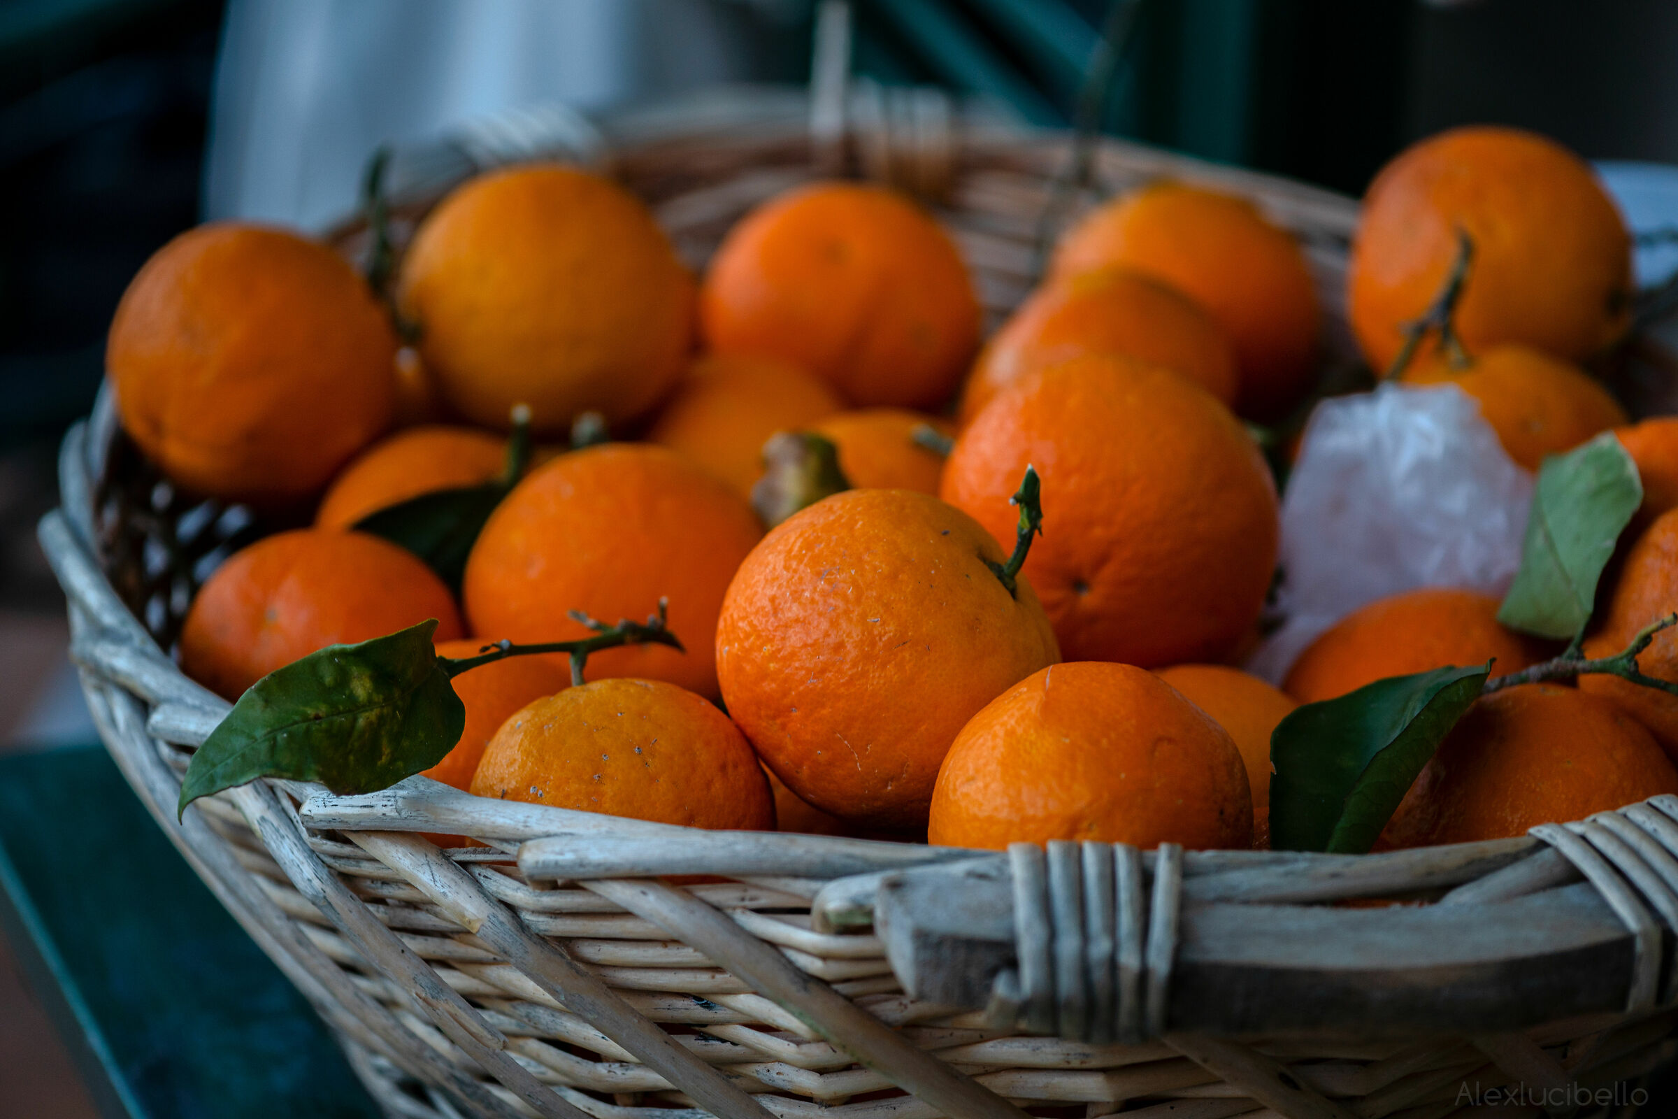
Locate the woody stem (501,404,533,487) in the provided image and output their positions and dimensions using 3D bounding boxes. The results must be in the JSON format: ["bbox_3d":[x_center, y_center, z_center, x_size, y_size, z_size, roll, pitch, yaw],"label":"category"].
[{"bbox_3d":[-0.077,-0.027,1.005,0.007,0.020,0.007,0,25,0],"label":"woody stem"}]

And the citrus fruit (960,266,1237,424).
[{"bbox_3d":[0.065,-0.041,1.040,0.068,0.064,0.068,0,22,0],"label":"citrus fruit"}]

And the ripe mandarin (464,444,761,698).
[{"bbox_3d":[-0.052,0.006,0.975,0.070,0.066,0.070,0,22,0],"label":"ripe mandarin"}]

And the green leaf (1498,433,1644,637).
[{"bbox_3d":[0.159,-0.005,0.915,0.031,0.046,0.016,-6,7,16],"label":"green leaf"}]

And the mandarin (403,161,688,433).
[{"bbox_3d":[-0.075,-0.066,1.070,0.075,0.069,0.074,0,25,0],"label":"mandarin"}]

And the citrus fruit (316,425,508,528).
[{"bbox_3d":[-0.095,-0.001,1.025,0.067,0.061,0.067,0,25,0],"label":"citrus fruit"}]

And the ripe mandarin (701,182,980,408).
[{"bbox_3d":[0.001,-0.068,1.110,0.074,0.063,0.073,0,25,0],"label":"ripe mandarin"}]

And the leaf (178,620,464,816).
[{"bbox_3d":[-0.110,0.033,0.888,0.064,0.014,0.034,-28,63,-8],"label":"leaf"}]

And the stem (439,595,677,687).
[{"bbox_3d":[-0.058,0.017,0.885,0.052,0.015,0.015,0,25,0],"label":"stem"}]

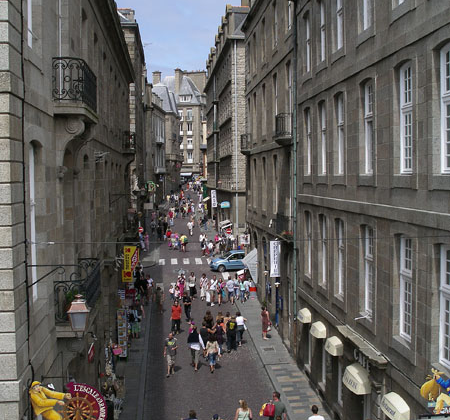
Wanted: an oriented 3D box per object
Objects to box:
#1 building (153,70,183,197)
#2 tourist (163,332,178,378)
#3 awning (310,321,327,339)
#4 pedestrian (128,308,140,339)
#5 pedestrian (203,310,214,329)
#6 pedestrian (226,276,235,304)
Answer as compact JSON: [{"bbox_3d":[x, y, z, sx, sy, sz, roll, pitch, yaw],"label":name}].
[{"bbox_3d":[-12.129,-12.812,117.329,9.000,24.340,14.000,0,3,5],"label":"building"},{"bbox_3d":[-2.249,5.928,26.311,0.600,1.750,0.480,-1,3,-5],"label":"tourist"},{"bbox_3d":[3.542,4.521,24.190,0.330,0.410,1.020,-1,3,-5],"label":"awning"},{"bbox_3d":[-4.447,5.539,31.555,0.500,1.567,0.420,-1,3,-20],"label":"pedestrian"},{"bbox_3d":[-0.751,5.618,30.481,0.500,1.660,0.420,-1,3,-5],"label":"pedestrian"},{"bbox_3d":[0.313,4.870,38.815,0.520,1.740,0.420,-1,3,0],"label":"pedestrian"}]

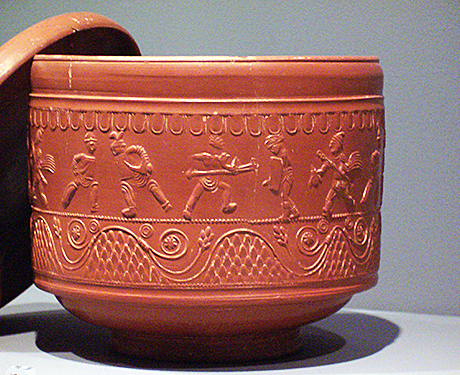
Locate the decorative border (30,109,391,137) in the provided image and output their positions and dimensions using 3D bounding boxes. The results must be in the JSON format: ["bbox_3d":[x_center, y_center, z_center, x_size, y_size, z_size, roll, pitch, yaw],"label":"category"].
[{"bbox_3d":[-0.013,-0.041,1.109,0.206,0.012,0.206,0,5,0],"label":"decorative border"}]

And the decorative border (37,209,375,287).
[{"bbox_3d":[-0.013,0.027,1.115,0.204,0.036,0.204,0,5,0],"label":"decorative border"}]

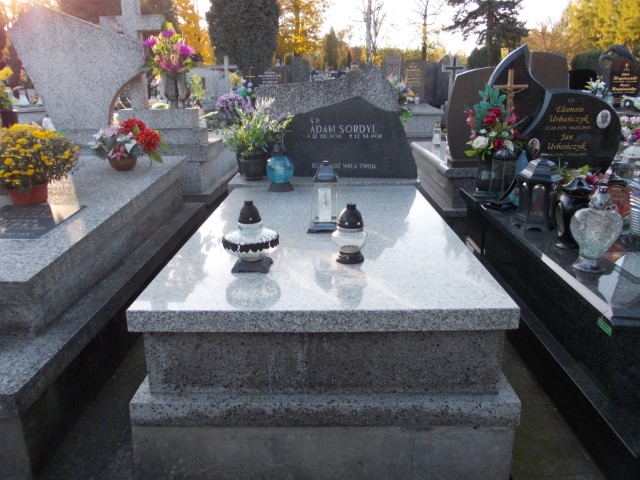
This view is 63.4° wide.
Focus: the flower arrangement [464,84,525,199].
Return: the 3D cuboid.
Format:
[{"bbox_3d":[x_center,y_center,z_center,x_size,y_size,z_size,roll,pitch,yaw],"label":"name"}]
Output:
[{"bbox_3d":[0.958,-0.537,2.847,0.318,0.609,0.270,0,17,1],"label":"flower arrangement"}]

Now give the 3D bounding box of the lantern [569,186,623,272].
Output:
[{"bbox_3d":[0.941,-0.037,1.765,0.167,0.291,0.109,0,17,1],"label":"lantern"}]

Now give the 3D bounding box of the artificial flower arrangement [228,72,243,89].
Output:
[{"bbox_3d":[-1.436,-2.710,8.800,0.237,0.258,0.214,0,17,0],"label":"artificial flower arrangement"}]

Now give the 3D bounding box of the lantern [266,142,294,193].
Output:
[{"bbox_3d":[-0.209,-0.385,2.723,0.148,0.249,0.148,0,17,1],"label":"lantern"}]

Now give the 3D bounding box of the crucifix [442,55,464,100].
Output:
[{"bbox_3d":[2.455,-2.986,9.531,0.385,0.820,0.130,0,17,0],"label":"crucifix"}]

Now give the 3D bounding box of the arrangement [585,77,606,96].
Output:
[{"bbox_3d":[4.274,-2.381,8.033,0.315,0.295,0.268,0,17,0],"label":"arrangement"}]

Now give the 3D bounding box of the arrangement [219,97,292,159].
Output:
[{"bbox_3d":[-0.373,-0.653,2.996,0.427,0.338,0.342,0,17,0],"label":"arrangement"}]

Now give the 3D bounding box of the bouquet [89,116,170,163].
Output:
[{"bbox_3d":[-1.226,-0.641,3.323,0.497,0.285,0.372,0,17,0],"label":"bouquet"}]

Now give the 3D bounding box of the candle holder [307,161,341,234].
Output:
[{"bbox_3d":[0.022,-0.174,2.083,0.145,0.282,0.145,0,17,0],"label":"candle holder"}]

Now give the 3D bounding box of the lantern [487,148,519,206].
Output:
[{"bbox_3d":[0.975,-0.336,2.739,0.156,0.288,0.156,0,17,1],"label":"lantern"}]

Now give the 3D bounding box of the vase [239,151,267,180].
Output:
[{"bbox_3d":[-0.389,-0.436,3.031,0.152,0.164,0.152,0,17,0],"label":"vase"}]

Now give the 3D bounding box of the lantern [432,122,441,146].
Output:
[{"bbox_3d":[1.279,-1.156,5.655,0.085,0.246,0.085,0,17,1],"label":"lantern"}]

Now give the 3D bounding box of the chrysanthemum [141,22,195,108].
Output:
[{"bbox_3d":[-1.227,-1.416,4.229,0.420,0.656,0.420,0,17,1],"label":"chrysanthemum"}]

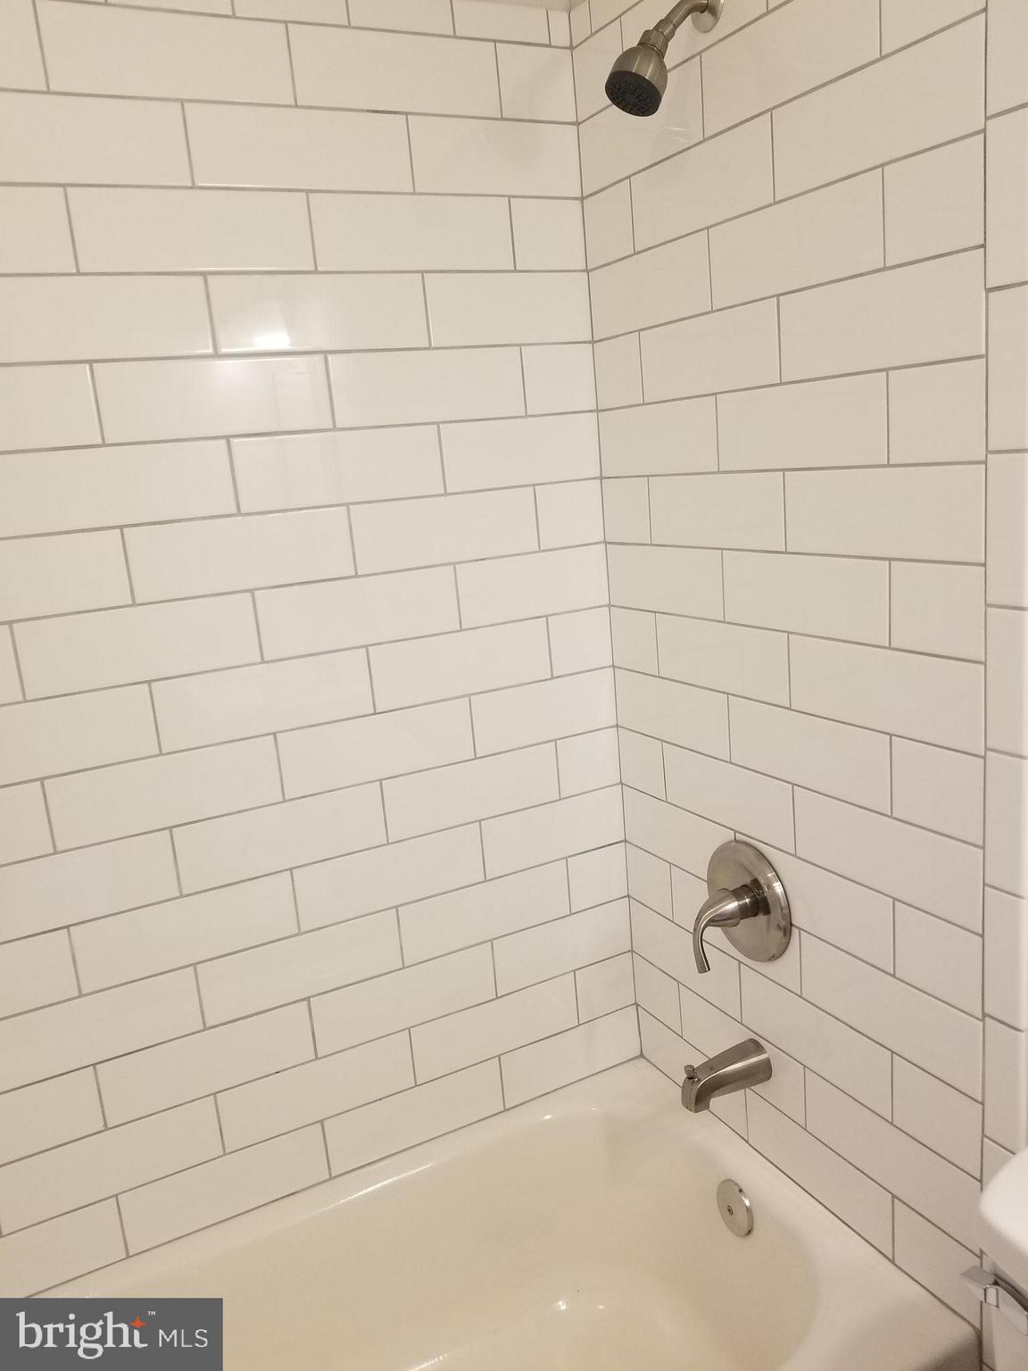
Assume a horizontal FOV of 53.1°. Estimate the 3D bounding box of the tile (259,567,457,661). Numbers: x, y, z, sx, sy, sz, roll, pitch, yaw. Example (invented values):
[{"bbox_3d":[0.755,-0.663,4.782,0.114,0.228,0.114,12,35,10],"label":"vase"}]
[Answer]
[{"bbox_3d":[-0.227,-0.110,1.516,0.305,0.101,0.009,-11,13,-25],"label":"tile"}]

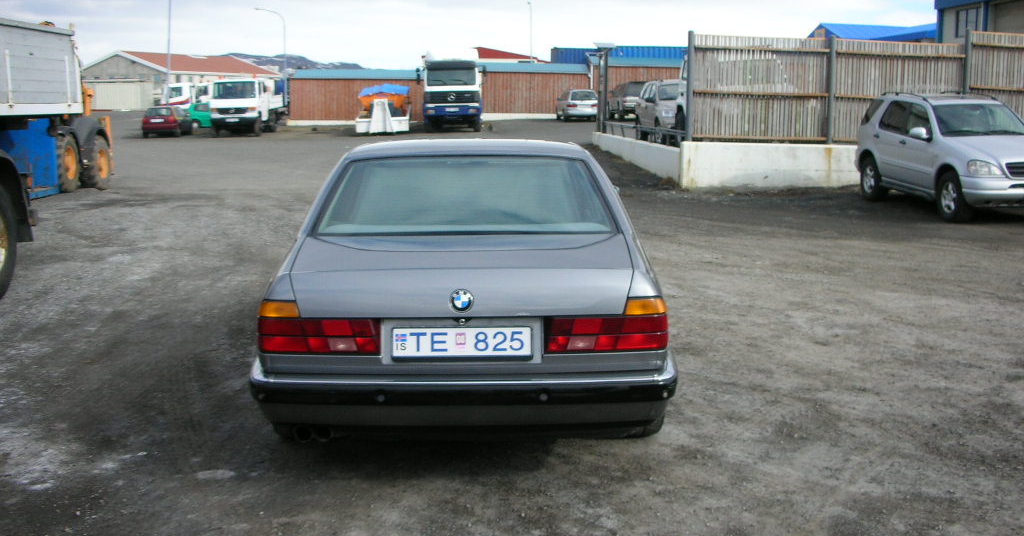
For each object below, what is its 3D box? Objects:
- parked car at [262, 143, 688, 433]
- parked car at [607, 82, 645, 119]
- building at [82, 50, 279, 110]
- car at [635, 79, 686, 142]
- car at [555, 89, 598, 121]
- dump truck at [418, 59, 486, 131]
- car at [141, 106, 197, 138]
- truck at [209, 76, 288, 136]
[{"bbox_3d":[-0.229,-0.084,6.263,1.845,1.410,4.910,0,9,-1],"label":"parked car"},{"bbox_3d":[5.721,-7.806,48.478,1.780,1.750,4.500,0,9,-3],"label":"parked car"},{"bbox_3d":[-45.658,-25.763,142.630,15.730,7.722,22.360,5,10,24],"label":"building"},{"bbox_3d":[4.713,-4.418,29.093,1.780,1.720,4.500,0,9,-3],"label":"car"},{"bbox_3d":[3.114,-7.503,47.654,1.710,1.440,4.450,0,9,-2],"label":"car"},{"bbox_3d":[-2.795,-8.222,49.444,2.500,3.150,7.500,0,9,-3],"label":"dump truck"},{"bbox_3d":[-16.368,-7.012,49.188,1.670,1.420,3.900,-1,9,-8],"label":"car"},{"bbox_3d":[-12.485,-7.679,49.226,2.200,2.650,6.000,0,9,-1],"label":"truck"}]

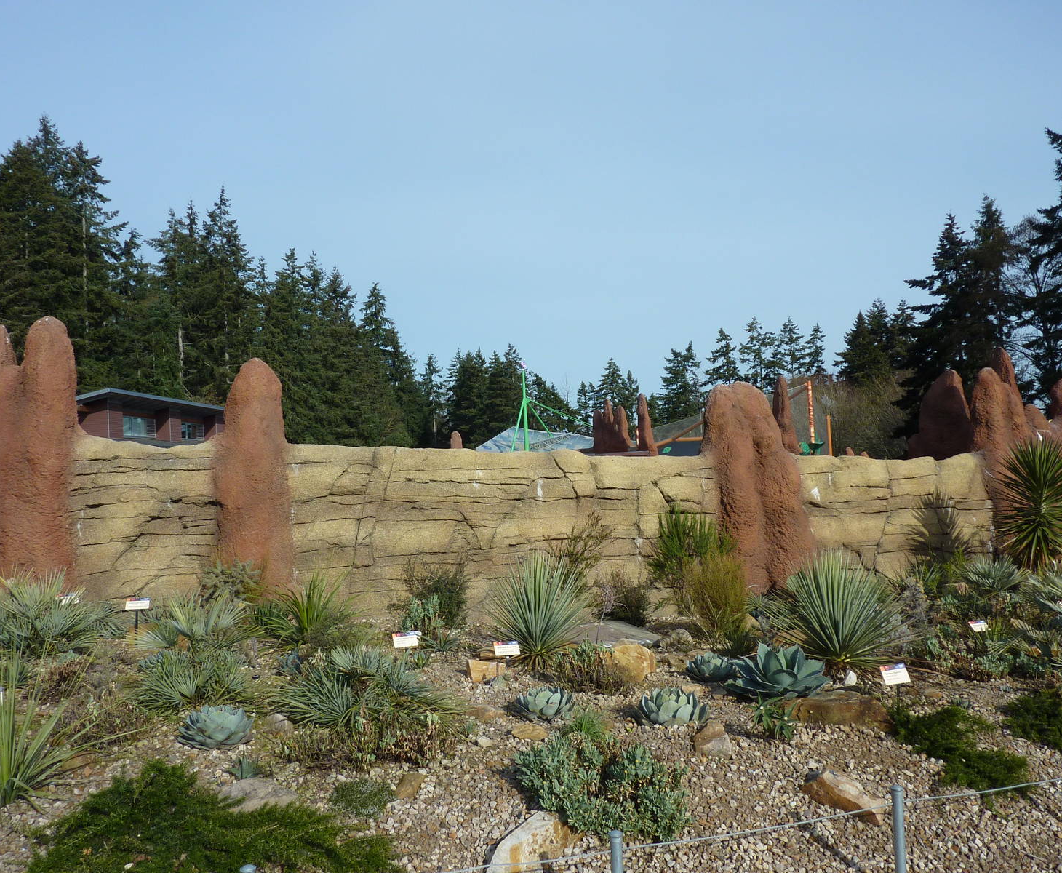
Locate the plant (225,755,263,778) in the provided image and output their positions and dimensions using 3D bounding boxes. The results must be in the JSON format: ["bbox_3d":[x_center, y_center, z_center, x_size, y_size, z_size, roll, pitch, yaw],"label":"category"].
[{"bbox_3d":[-1.278,1.475,3.750,0.165,0.110,0.150,-2,-1,0],"label":"plant"}]

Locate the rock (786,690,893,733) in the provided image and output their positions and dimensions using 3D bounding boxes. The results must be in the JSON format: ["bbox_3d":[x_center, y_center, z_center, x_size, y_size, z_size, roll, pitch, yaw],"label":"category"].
[{"bbox_3d":[1.739,1.555,4.720,0.560,0.175,0.320,-3,-2,0],"label":"rock"}]

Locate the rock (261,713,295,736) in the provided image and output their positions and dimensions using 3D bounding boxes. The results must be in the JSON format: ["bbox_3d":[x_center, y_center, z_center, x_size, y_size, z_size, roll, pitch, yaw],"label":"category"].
[{"bbox_3d":[-1.175,1.335,3.900,0.145,0.088,0.120,-3,-2,0],"label":"rock"}]

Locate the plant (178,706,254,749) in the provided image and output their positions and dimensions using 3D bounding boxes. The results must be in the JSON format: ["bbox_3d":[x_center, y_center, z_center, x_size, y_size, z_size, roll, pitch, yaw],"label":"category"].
[{"bbox_3d":[-1.429,1.309,3.800,0.340,0.170,0.340,-2,-2,0],"label":"plant"}]

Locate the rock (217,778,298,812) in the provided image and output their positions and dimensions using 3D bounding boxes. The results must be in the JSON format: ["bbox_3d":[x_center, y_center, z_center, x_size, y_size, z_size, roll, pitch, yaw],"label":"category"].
[{"bbox_3d":[-1.047,1.378,3.220,0.295,0.090,0.210,-3,-2,0],"label":"rock"}]

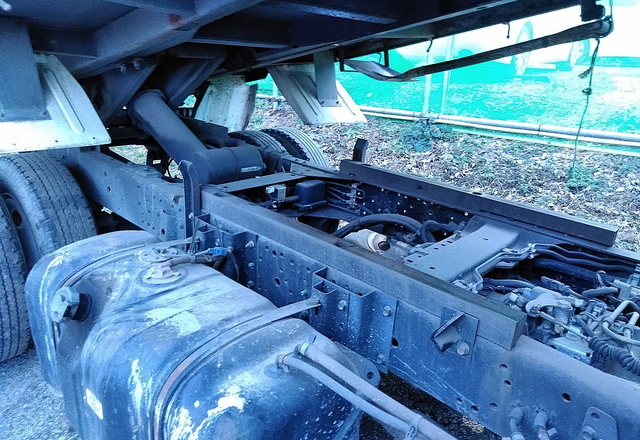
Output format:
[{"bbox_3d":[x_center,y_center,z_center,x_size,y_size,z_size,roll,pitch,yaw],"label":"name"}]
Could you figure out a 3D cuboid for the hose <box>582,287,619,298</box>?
[{"bbox_3d":[0.716,0.184,1.274,0.105,0.016,0.016,-5,22,-27],"label":"hose"}]

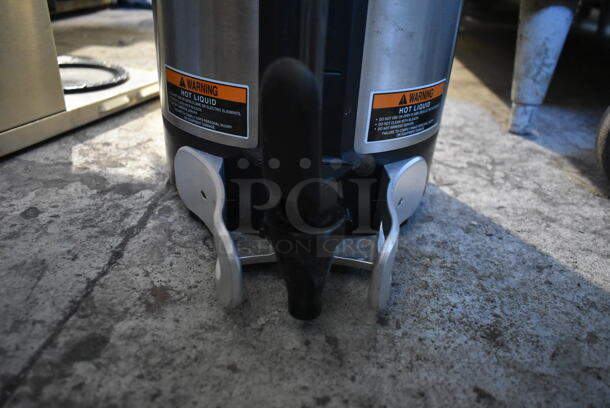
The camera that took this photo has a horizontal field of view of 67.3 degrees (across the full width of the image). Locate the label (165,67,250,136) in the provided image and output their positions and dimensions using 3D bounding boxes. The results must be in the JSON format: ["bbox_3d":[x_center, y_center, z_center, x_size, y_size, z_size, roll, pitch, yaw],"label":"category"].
[{"bbox_3d":[-0.068,-0.068,0.300,0.078,0.033,0.007,21,31,31],"label":"label"}]

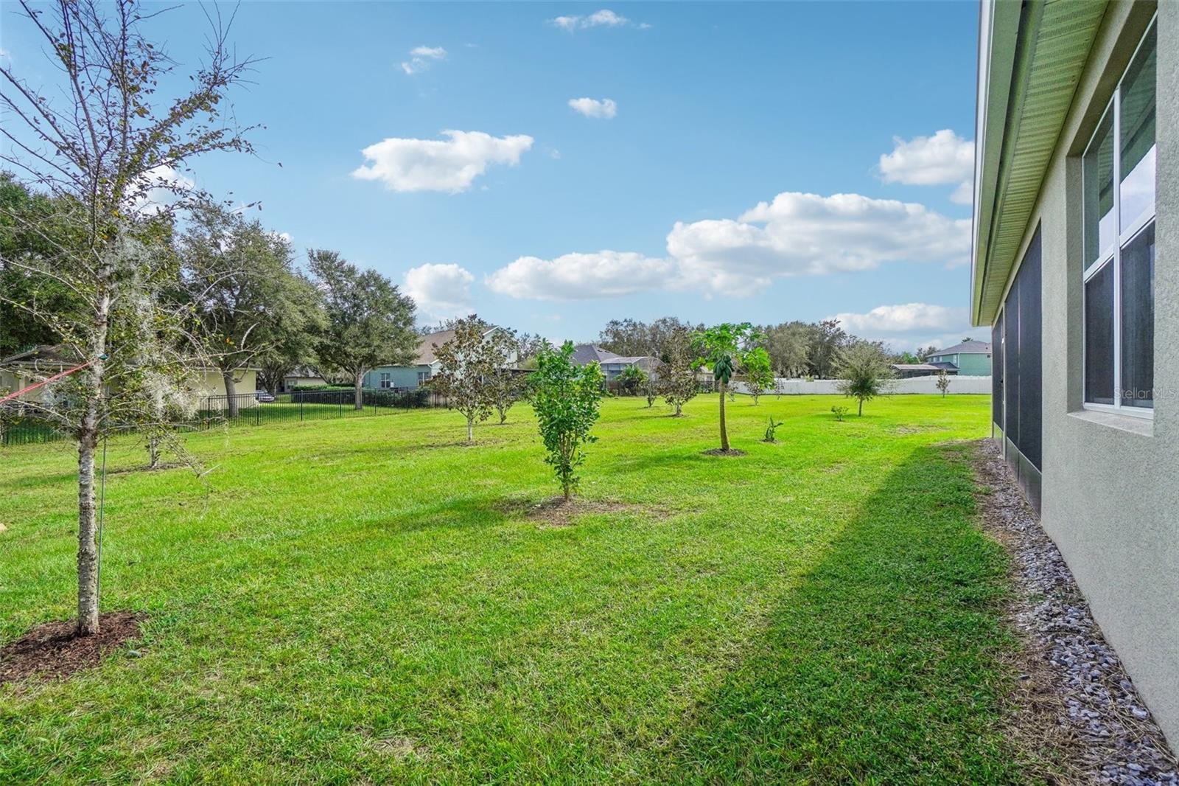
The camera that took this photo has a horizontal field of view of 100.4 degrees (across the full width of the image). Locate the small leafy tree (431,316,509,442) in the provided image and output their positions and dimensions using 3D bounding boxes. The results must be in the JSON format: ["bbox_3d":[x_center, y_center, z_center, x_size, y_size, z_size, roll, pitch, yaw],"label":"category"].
[{"bbox_3d":[-2.962,-0.357,12.100,1.861,3.096,1.768,0,0,0],"label":"small leafy tree"}]

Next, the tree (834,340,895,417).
[{"bbox_3d":[11.686,-0.585,20.800,2.575,3.120,2.575,0,0,0],"label":"tree"}]

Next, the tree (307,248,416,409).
[{"bbox_3d":[-12.973,-3.648,28.000,6.250,9.186,6.250,0,0,0],"label":"tree"}]

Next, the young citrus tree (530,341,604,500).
[{"bbox_3d":[-0.246,0.305,5.470,0.831,1.759,0.790,0,0,0],"label":"young citrus tree"}]

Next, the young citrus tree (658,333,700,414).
[{"bbox_3d":[3.783,-0.744,20.900,1.725,3.448,1.725,0,0,0],"label":"young citrus tree"}]

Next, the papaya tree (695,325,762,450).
[{"bbox_3d":[2.918,-0.123,10.100,1.459,2.632,1.386,0,0,0],"label":"papaya tree"}]

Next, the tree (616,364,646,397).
[{"bbox_3d":[3.292,-1.024,39.000,2.414,2.632,2.414,0,0,0],"label":"tree"}]

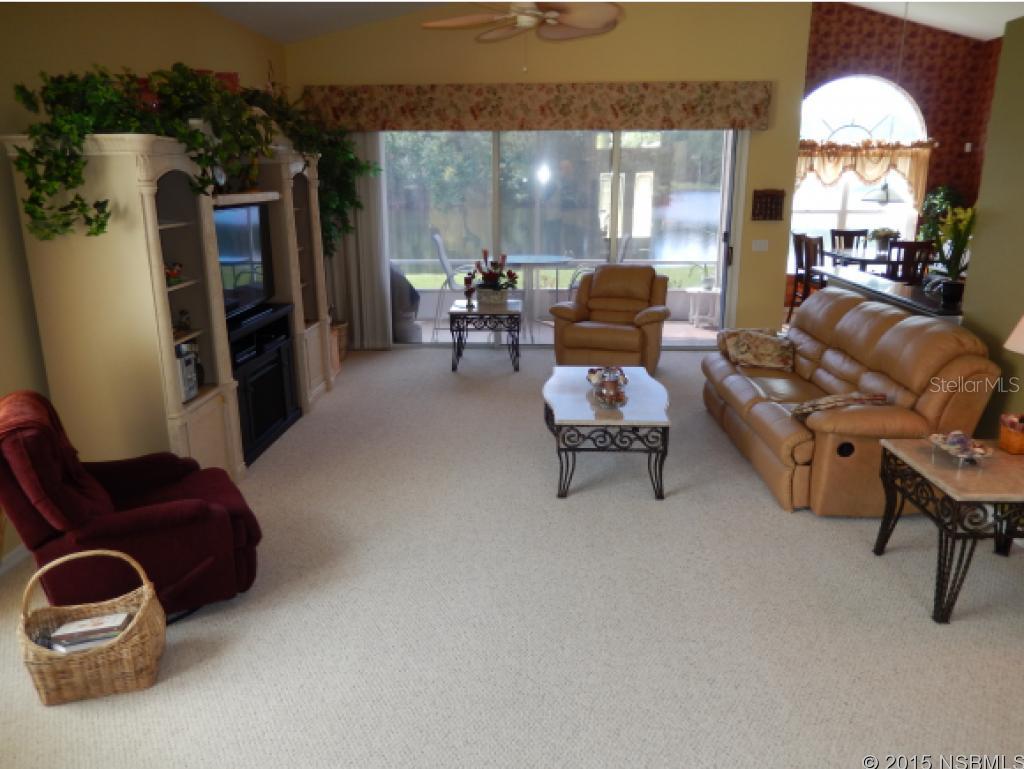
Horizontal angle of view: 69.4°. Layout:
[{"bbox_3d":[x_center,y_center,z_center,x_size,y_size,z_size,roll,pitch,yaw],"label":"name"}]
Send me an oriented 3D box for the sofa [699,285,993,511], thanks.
[{"bbox_3d":[2.011,-0.056,4.817,1.000,0.970,2.200,0,14,2],"label":"sofa"}]

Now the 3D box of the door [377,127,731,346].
[{"bbox_3d":[0.449,-1.476,7.540,3.543,2.202,0.120,1,16,3],"label":"door"}]

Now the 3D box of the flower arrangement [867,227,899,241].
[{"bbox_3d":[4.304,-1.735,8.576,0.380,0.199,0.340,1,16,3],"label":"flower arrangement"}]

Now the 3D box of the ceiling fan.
[{"bbox_3d":[0.072,-2.426,4.671,1.320,0.400,1.320,0,14,2],"label":"ceiling fan"}]

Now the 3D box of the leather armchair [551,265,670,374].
[{"bbox_3d":[1.004,-0.673,7.300,0.980,0.990,0.950,5,15,22],"label":"leather armchair"}]

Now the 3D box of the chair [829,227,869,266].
[{"bbox_3d":[4.216,-1.349,9.210,0.480,1.050,0.540,1,16,3],"label":"chair"}]

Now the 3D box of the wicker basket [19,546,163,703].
[{"bbox_3d":[-1.399,0.820,2.513,0.390,0.420,0.280,-4,14,-14],"label":"wicker basket"}]

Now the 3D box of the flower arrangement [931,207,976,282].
[{"bbox_3d":[2.641,-0.830,4.416,0.250,0.480,0.230,0,14,2],"label":"flower arrangement"}]

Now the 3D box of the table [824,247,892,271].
[{"bbox_3d":[4.771,-1.152,9.276,1.380,0.920,1.380,3,14,14],"label":"table"}]

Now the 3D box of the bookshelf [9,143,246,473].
[{"bbox_3d":[-1.949,-0.294,3.912,0.619,1.892,0.808,1,16,3],"label":"bookshelf"}]

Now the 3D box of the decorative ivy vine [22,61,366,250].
[{"bbox_3d":[-1.790,-1.346,4.824,0.791,1.152,3.612,1,16,3],"label":"decorative ivy vine"}]

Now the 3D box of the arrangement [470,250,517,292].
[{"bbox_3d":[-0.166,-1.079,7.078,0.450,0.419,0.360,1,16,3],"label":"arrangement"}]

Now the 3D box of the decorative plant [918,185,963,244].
[{"bbox_3d":[5.645,-2.240,9.747,0.550,0.800,0.520,0,14,2],"label":"decorative plant"}]

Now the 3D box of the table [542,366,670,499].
[{"bbox_3d":[0.580,0.250,4.672,0.765,0.430,1.256,1,16,3],"label":"table"}]

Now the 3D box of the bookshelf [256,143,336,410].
[{"bbox_3d":[-1.848,-0.824,5.948,0.510,1.970,0.730,0,14,2],"label":"bookshelf"}]

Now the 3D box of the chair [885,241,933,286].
[{"bbox_3d":[4.157,-1.011,8.008,0.480,1.050,0.540,1,16,3],"label":"chair"}]

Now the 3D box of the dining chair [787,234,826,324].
[{"bbox_3d":[3.498,-1.115,8.381,0.540,1.050,0.480,1,16,3],"label":"dining chair"}]

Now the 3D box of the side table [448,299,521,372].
[{"bbox_3d":[-0.244,-0.482,7.395,0.680,0.590,0.700,0,14,2],"label":"side table"}]

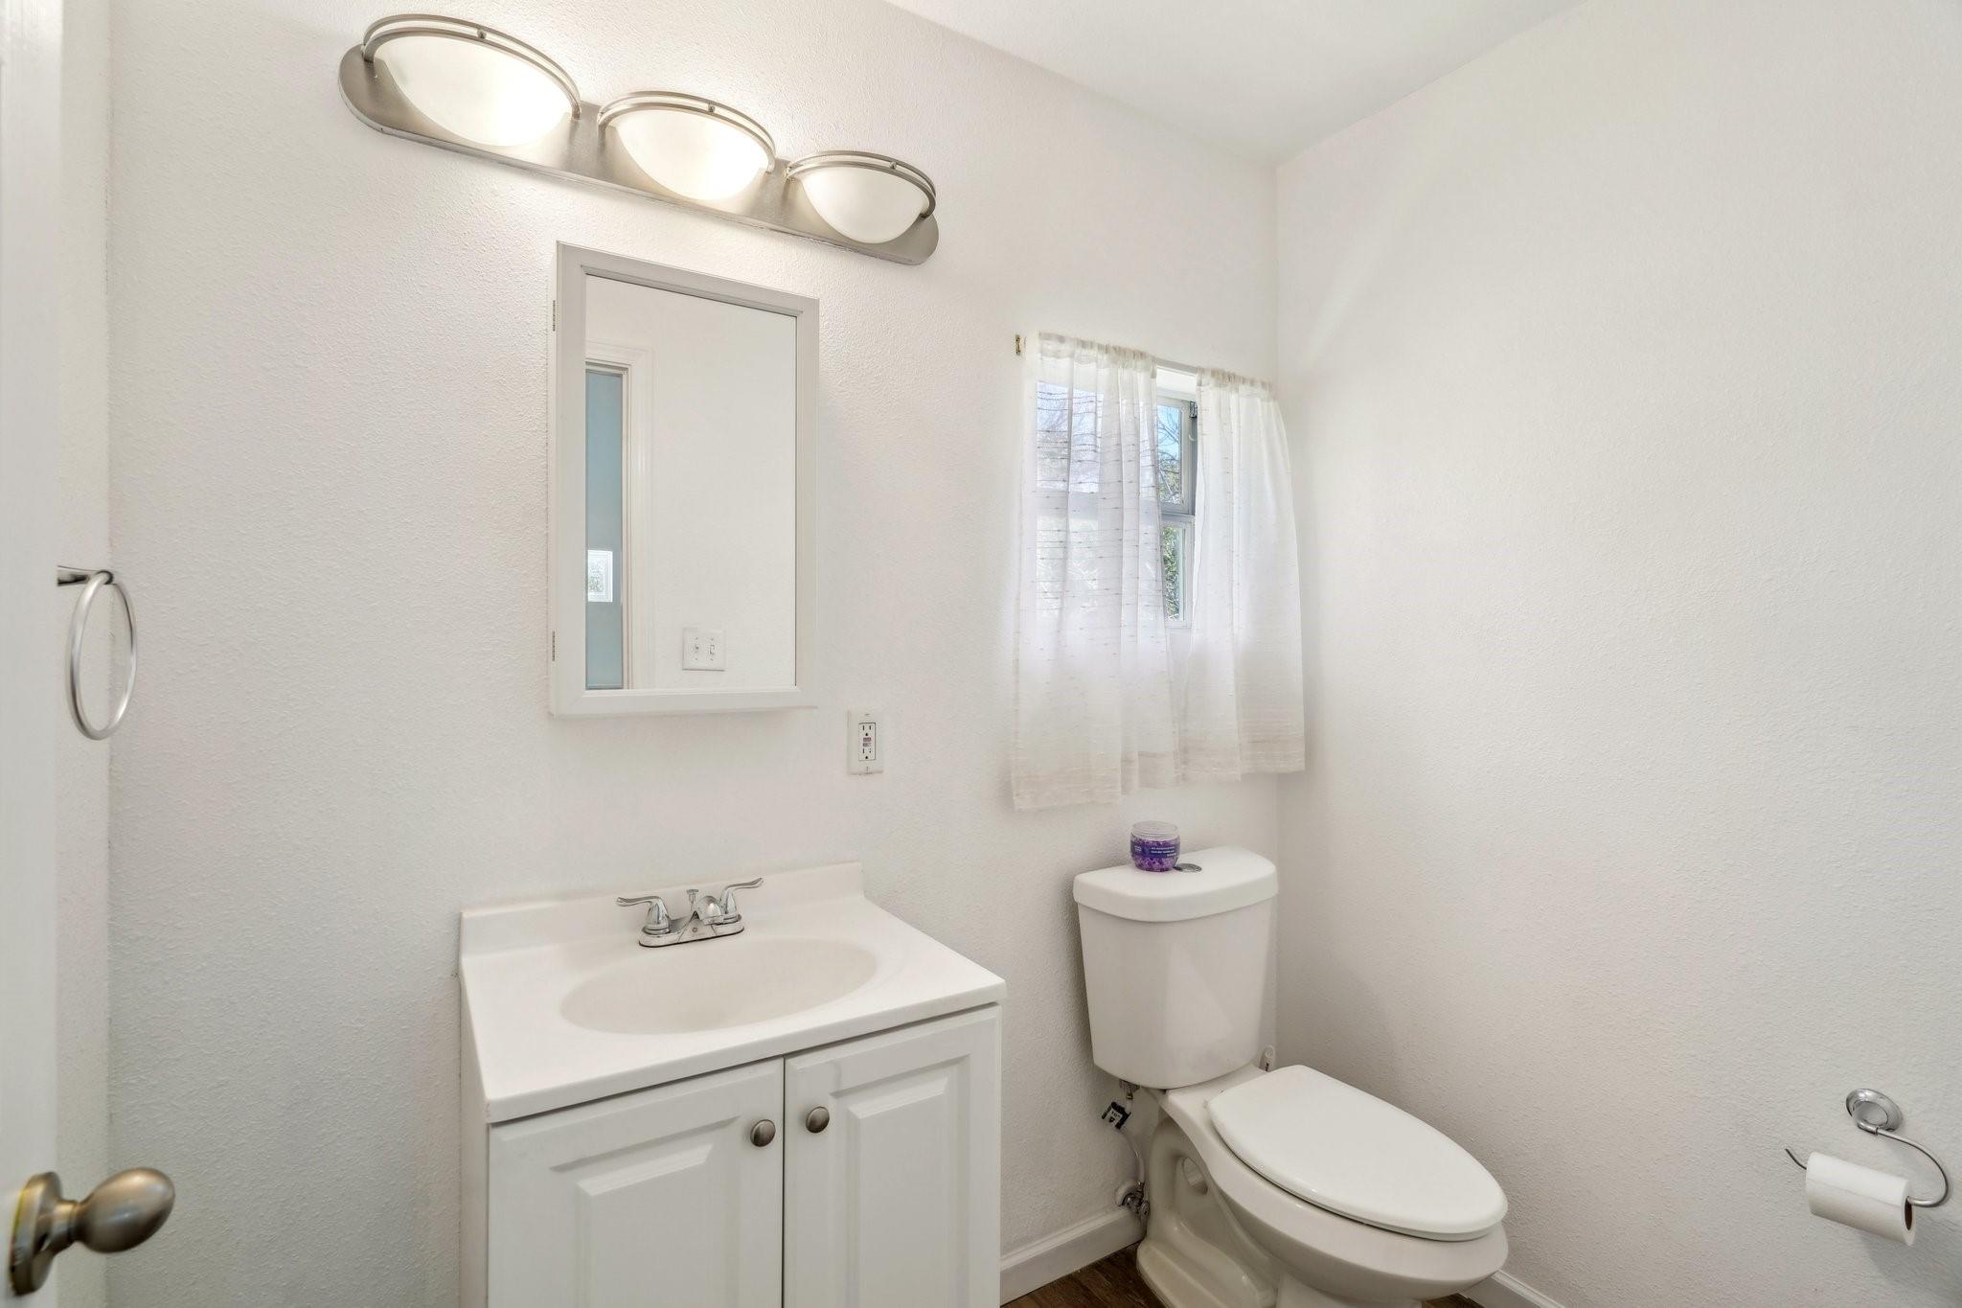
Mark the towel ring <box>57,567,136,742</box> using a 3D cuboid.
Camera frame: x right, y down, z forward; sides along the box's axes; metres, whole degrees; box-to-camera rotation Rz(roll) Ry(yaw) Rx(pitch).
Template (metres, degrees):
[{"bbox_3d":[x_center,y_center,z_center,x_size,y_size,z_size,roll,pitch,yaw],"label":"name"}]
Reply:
[{"bbox_3d":[-0.866,-0.003,0.819,0.085,0.182,0.167,0,0,-31],"label":"towel ring"}]

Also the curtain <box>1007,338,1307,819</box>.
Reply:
[{"bbox_3d":[0.413,-0.173,1.894,0.790,0.930,0.080,0,0,-31],"label":"curtain"}]

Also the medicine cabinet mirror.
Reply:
[{"bbox_3d":[-0.455,-0.243,1.352,0.382,0.660,0.117,0,0,-31],"label":"medicine cabinet mirror"}]

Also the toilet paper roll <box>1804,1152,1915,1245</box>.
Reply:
[{"bbox_3d":[1.244,0.770,1.234,0.088,0.088,0.097,0,0,-33],"label":"toilet paper roll"}]

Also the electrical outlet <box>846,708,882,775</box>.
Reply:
[{"bbox_3d":[-0.207,0.159,1.565,0.071,0.116,0.009,0,0,-31],"label":"electrical outlet"}]

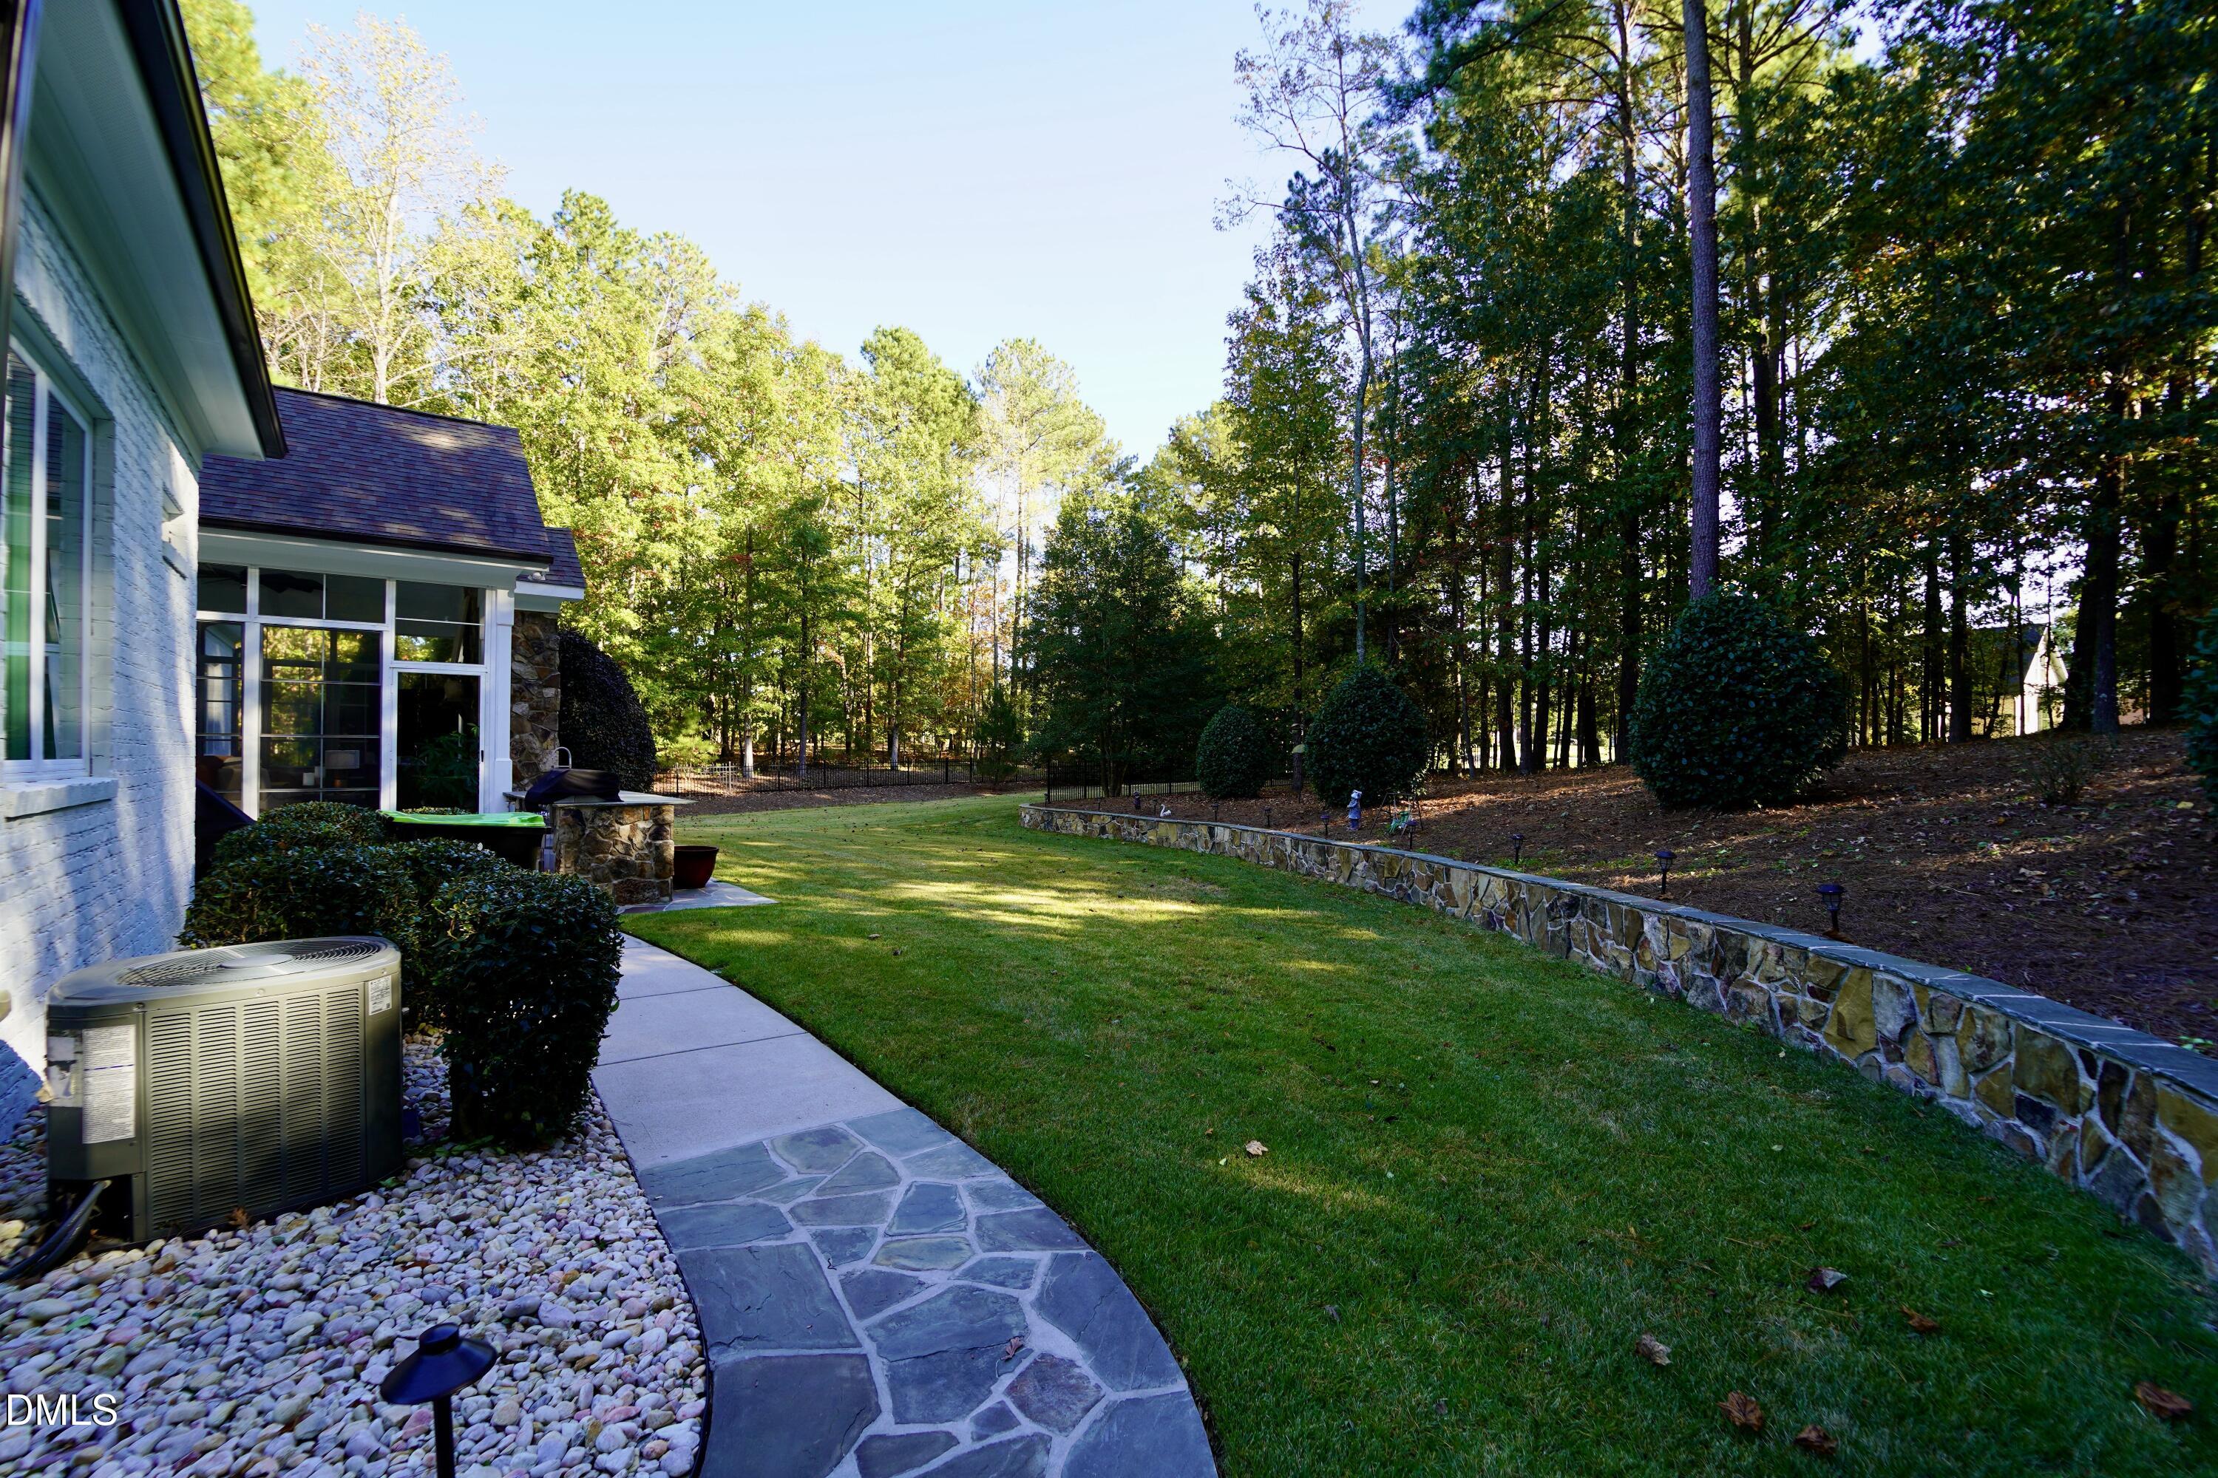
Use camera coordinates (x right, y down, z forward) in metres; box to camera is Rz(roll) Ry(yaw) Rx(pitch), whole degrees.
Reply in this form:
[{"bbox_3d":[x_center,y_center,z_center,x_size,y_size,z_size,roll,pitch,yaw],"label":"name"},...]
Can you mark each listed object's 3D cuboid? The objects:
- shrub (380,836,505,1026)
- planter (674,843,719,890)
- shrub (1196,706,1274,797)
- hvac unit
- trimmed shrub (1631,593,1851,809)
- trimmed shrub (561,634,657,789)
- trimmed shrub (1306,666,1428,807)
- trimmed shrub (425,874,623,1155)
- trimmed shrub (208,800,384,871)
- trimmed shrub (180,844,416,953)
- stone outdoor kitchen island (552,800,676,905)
[{"bbox_3d":[-3.357,0.966,4.367,0.620,0.911,0.620,1,-1,-41],"label":"shrub"},{"bbox_3d":[-4.182,1.276,8.583,0.540,0.410,0.540,0,-1,0],"label":"planter"},{"bbox_3d":[2.273,0.228,15.498,1.400,1.701,1.400,0,-1,0],"label":"shrub"},{"bbox_3d":[-2.765,1.049,2.777,0.740,0.700,0.740,1,-1,-41],"label":"hvac unit"},{"bbox_3d":[6.482,-0.396,8.906,1.850,2.209,1.850,-1,-1,37],"label":"trimmed shrub"},{"bbox_3d":[-8.734,-0.107,14.003,2.500,3.328,2.500,0,-1,0],"label":"trimmed shrub"},{"bbox_3d":[3.682,-0.043,12.302,1.700,1.988,1.700,0,-1,0],"label":"trimmed shrub"},{"bbox_3d":[-2.136,0.939,3.137,0.600,0.930,0.620,1,-1,-41],"label":"trimmed shrub"},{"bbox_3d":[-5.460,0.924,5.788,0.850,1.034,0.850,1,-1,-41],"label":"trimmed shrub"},{"bbox_3d":[-4.026,0.967,4.237,0.800,0.905,0.750,1,-1,-41],"label":"trimmed shrub"},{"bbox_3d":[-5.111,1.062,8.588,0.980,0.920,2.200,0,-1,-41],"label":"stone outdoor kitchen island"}]

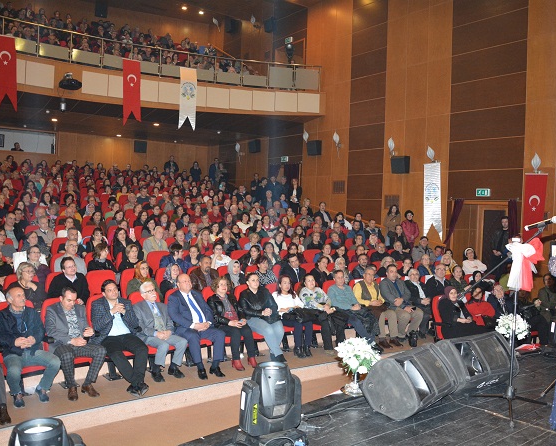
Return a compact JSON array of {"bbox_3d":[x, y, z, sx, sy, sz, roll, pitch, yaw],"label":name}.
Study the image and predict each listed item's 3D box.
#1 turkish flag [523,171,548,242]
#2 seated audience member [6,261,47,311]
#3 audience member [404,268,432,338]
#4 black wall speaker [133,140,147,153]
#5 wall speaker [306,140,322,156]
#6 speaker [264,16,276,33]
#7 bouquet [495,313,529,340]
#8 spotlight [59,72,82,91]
[{"bbox_3d":[5.450,-0.128,10.696,0.040,1.850,0.480,0,2,-41],"label":"turkish flag"},{"bbox_3d":[-3.489,1.158,7.050,0.550,1.200,0.820,-1,3,-36],"label":"seated audience member"},{"bbox_3d":[2.465,1.386,8.750,0.550,1.230,0.880,0,3,-23],"label":"audience member"},{"bbox_3d":[-4.836,-2.675,17.700,0.400,0.450,0.260,-1,3,-40],"label":"black wall speaker"},{"bbox_3d":[1.122,-2.297,15.443,0.280,0.460,0.440,0,2,-41],"label":"wall speaker"},{"bbox_3d":[-0.247,-6.517,16.529,0.260,0.450,0.400,-1,3,-40],"label":"speaker"},{"bbox_3d":[2.588,1.140,5.530,0.370,0.310,0.370,1,2,0],"label":"bouquet"},{"bbox_3d":[-5.253,-3.575,12.714,0.520,0.430,0.450,1,2,-28],"label":"spotlight"}]

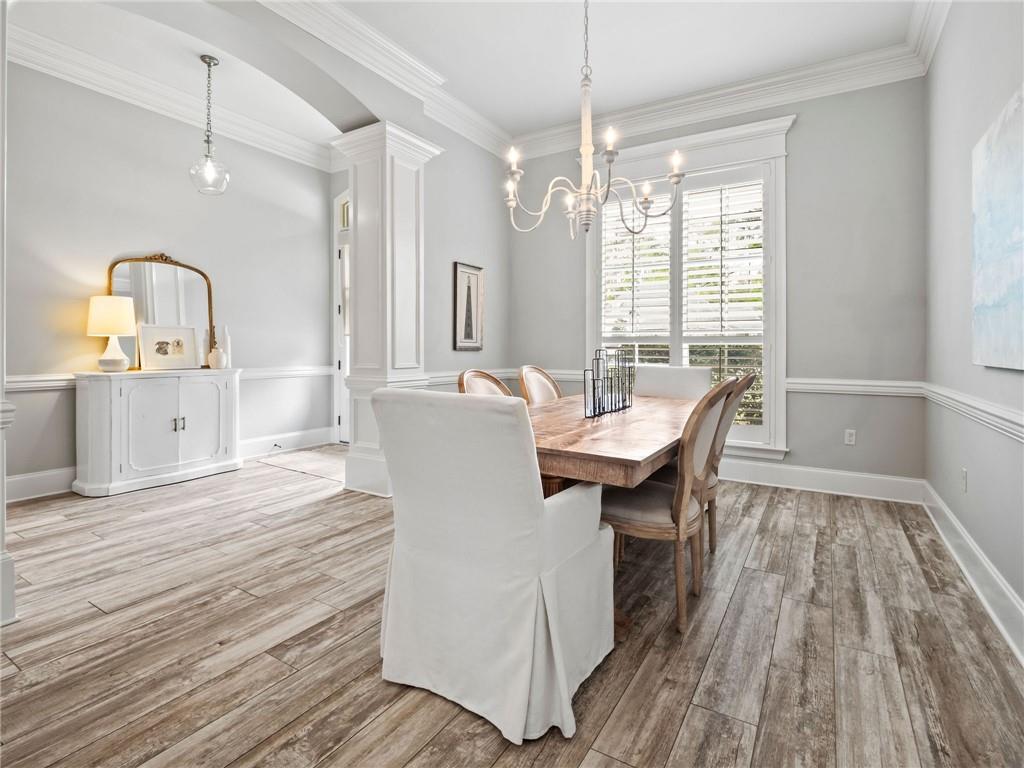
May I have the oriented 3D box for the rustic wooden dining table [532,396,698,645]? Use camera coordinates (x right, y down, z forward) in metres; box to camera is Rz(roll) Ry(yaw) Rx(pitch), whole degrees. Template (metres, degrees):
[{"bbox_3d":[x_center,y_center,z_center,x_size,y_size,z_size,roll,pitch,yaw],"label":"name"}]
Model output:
[{"bbox_3d":[0.564,0.542,2.764,1.080,0.760,2.200,3,5,33],"label":"rustic wooden dining table"}]

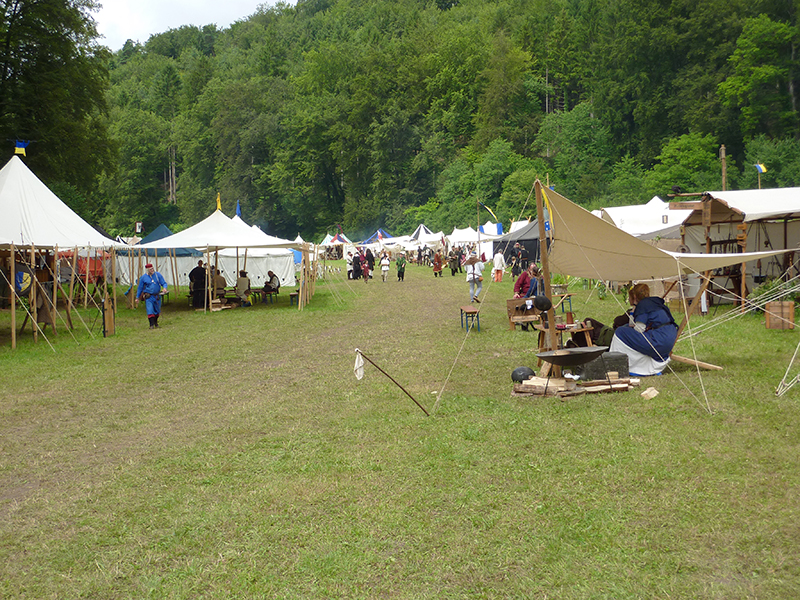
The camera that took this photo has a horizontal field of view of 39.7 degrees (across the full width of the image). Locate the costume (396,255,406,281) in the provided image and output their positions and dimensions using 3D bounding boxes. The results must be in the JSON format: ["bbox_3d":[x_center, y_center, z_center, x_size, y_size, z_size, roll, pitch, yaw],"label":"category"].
[{"bbox_3d":[0.088,-1.904,65.000,0.600,1.550,0.400,-1,3,-1],"label":"costume"}]

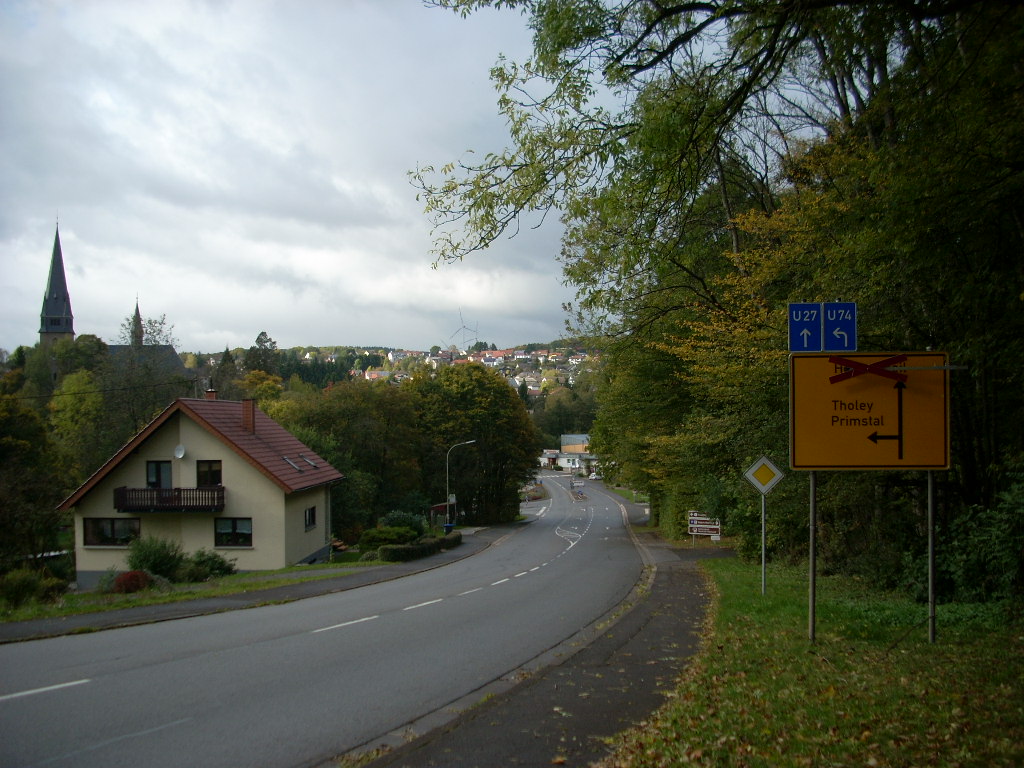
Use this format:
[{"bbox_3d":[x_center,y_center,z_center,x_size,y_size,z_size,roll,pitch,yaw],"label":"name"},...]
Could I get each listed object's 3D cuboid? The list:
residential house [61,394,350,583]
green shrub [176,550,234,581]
[{"bbox_3d":[-15.435,5.356,56.587,11.450,9.040,10.500,-1,-2,4],"label":"residential house"},{"bbox_3d":[-12.659,7.545,45.500,2.580,1.410,2.200,0,-2,-16],"label":"green shrub"}]

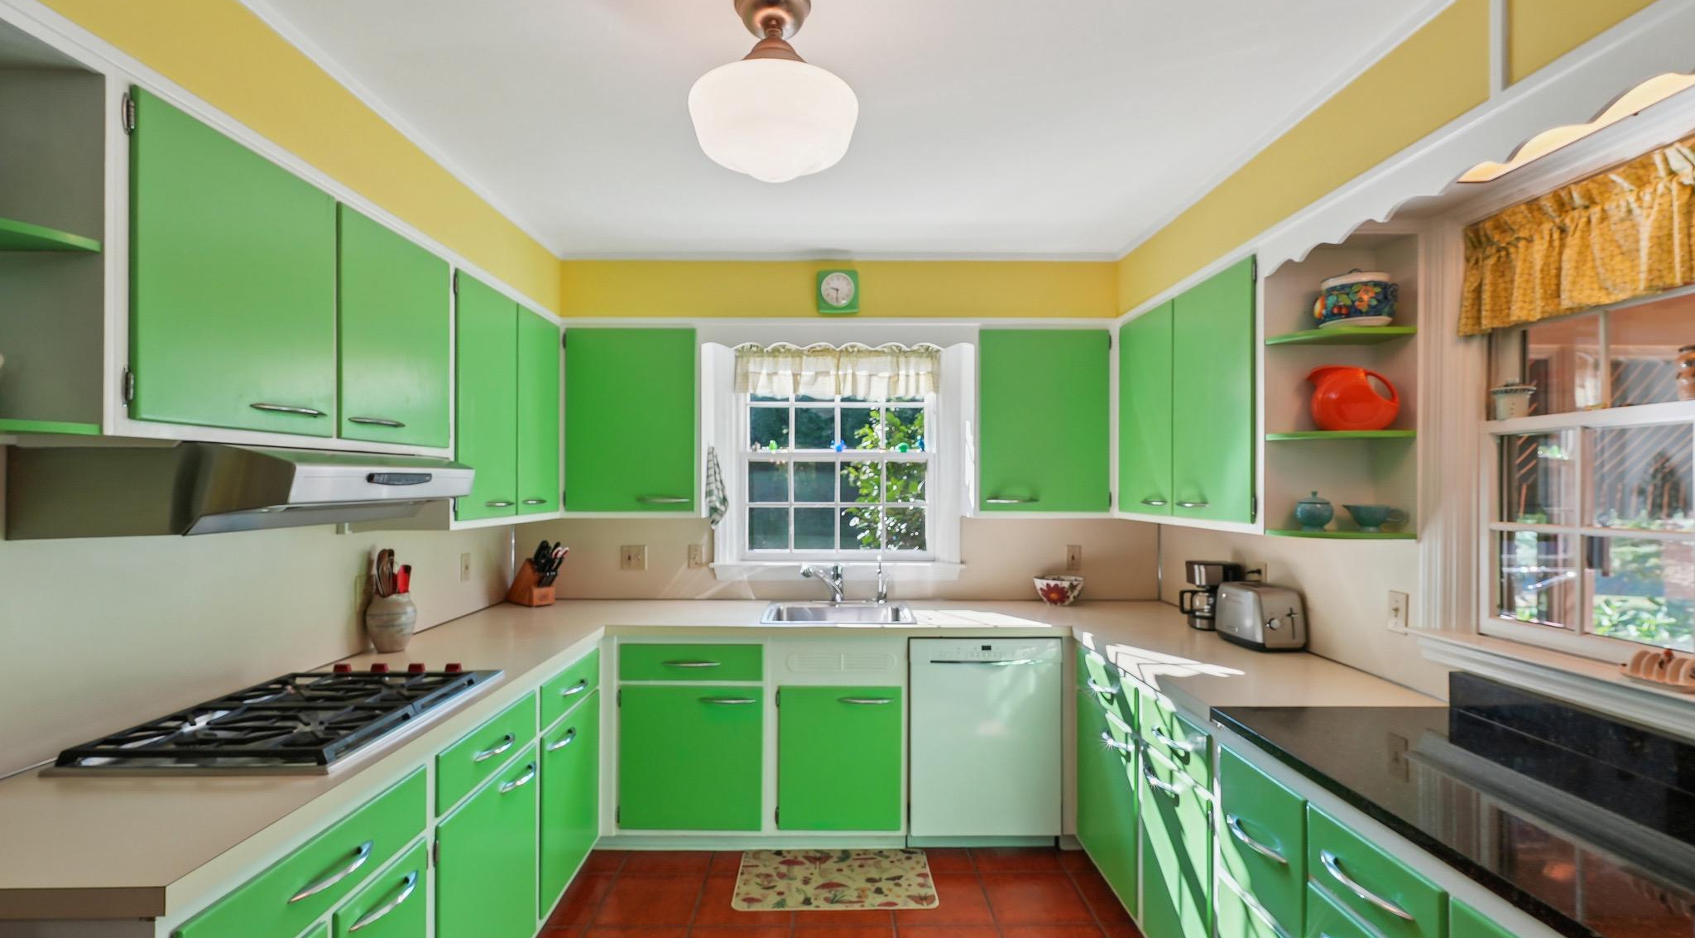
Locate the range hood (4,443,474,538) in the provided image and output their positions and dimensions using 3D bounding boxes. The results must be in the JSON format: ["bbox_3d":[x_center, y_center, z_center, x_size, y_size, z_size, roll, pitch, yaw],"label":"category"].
[{"bbox_3d":[-1.338,0.044,1.799,0.530,0.185,0.770,0,-1,-1],"label":"range hood"}]

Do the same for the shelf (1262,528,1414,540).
[{"bbox_3d":[1.354,0.179,2.062,0.320,0.019,0.175,0,-1,-1],"label":"shelf"}]

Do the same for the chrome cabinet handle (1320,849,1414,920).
[{"bbox_3d":[0.896,0.727,1.325,0.036,0.022,0.228,0,-1,-1],"label":"chrome cabinet handle"}]

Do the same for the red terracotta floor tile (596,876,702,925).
[{"bbox_3d":[-0.688,1.523,2.659,0.330,0.013,0.330,0,-1,-1],"label":"red terracotta floor tile"}]

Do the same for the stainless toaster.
[{"bbox_3d":[1.459,0.520,2.677,0.175,0.195,0.310,0,-1,-1],"label":"stainless toaster"}]

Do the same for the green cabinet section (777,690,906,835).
[{"bbox_3d":[-0.030,1.138,3.240,0.490,0.570,0.560,0,-1,-1],"label":"green cabinet section"}]

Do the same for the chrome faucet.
[{"bbox_3d":[-0.103,0.538,3.424,0.065,0.180,0.245,-1,-1,42],"label":"chrome faucet"}]

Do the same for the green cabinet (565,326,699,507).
[{"bbox_3d":[-0.933,-0.206,3.396,0.577,0.790,0.340,0,-1,-1],"label":"green cabinet"}]

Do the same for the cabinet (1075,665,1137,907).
[{"bbox_3d":[1.203,1.075,2.683,0.600,0.730,0.585,0,-1,-1],"label":"cabinet"}]

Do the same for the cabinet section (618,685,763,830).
[{"bbox_3d":[-0.617,1.136,3.230,0.565,0.570,0.560,0,-1,-1],"label":"cabinet section"}]

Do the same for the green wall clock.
[{"bbox_3d":[-0.043,-0.769,3.256,0.180,0.190,0.045,0,-1,-1],"label":"green wall clock"}]

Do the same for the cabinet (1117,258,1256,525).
[{"bbox_3d":[1.345,-0.218,2.725,0.340,0.800,1.080,0,-1,-1],"label":"cabinet"}]

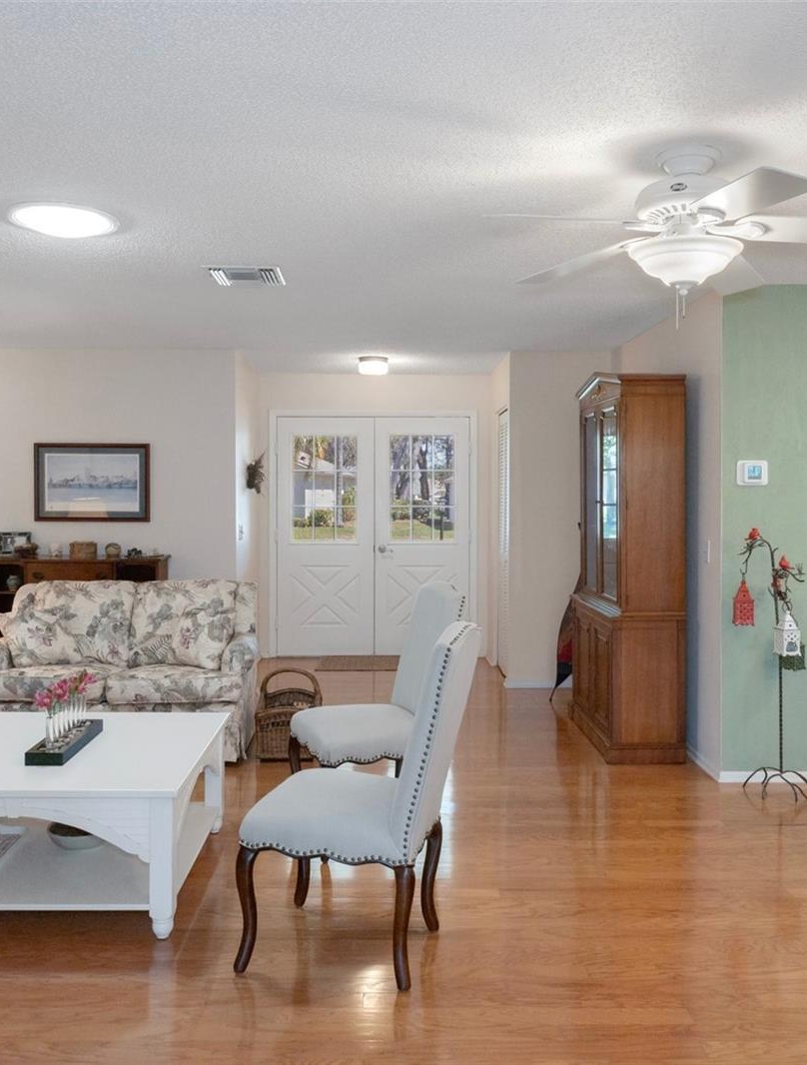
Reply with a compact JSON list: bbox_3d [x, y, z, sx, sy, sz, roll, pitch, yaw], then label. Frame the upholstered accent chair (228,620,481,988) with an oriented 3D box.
[{"bbox_3d":[-0.126,0.792,2.943,0.650,1.050,0.510,1,2,16],"label":"upholstered accent chair"}]

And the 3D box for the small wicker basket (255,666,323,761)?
[{"bbox_3d":[-0.613,0.959,5.000,0.360,0.450,0.340,0,2,-1],"label":"small wicker basket"}]

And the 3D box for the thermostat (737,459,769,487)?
[{"bbox_3d":[1.674,-0.284,4.460,0.148,0.120,0.030,0,2,-1],"label":"thermostat"}]

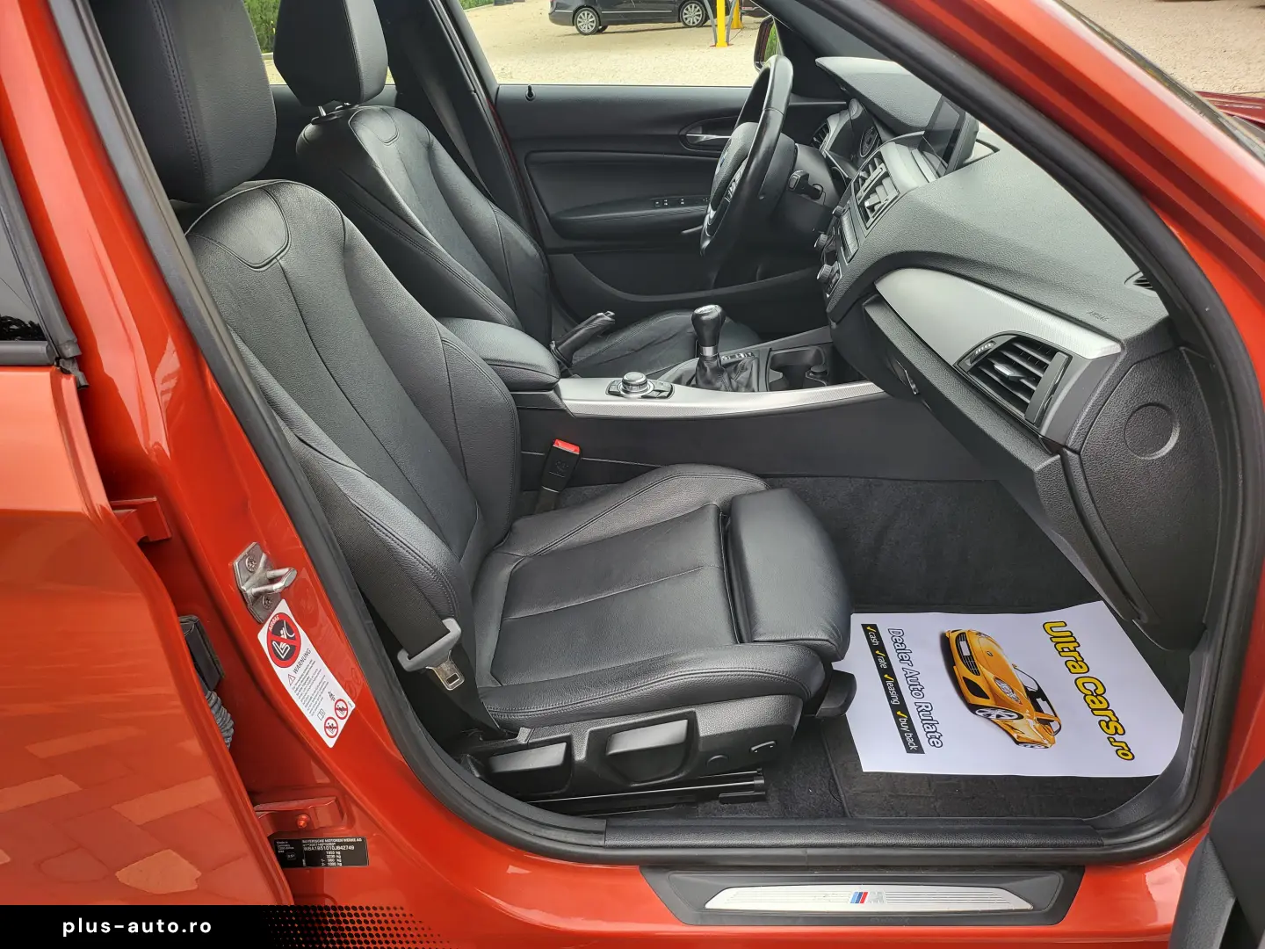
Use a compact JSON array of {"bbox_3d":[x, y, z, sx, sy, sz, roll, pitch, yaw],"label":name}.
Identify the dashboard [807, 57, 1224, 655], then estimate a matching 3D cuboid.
[{"bbox_3d":[0.543,-0.333,1.287,0.540,0.420,1.400,0,31,0],"label":"dashboard"}]

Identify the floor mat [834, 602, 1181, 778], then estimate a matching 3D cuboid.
[{"bbox_3d":[0.514,0.291,1.256,0.430,0.022,0.315,-3,31,2],"label":"floor mat"}]

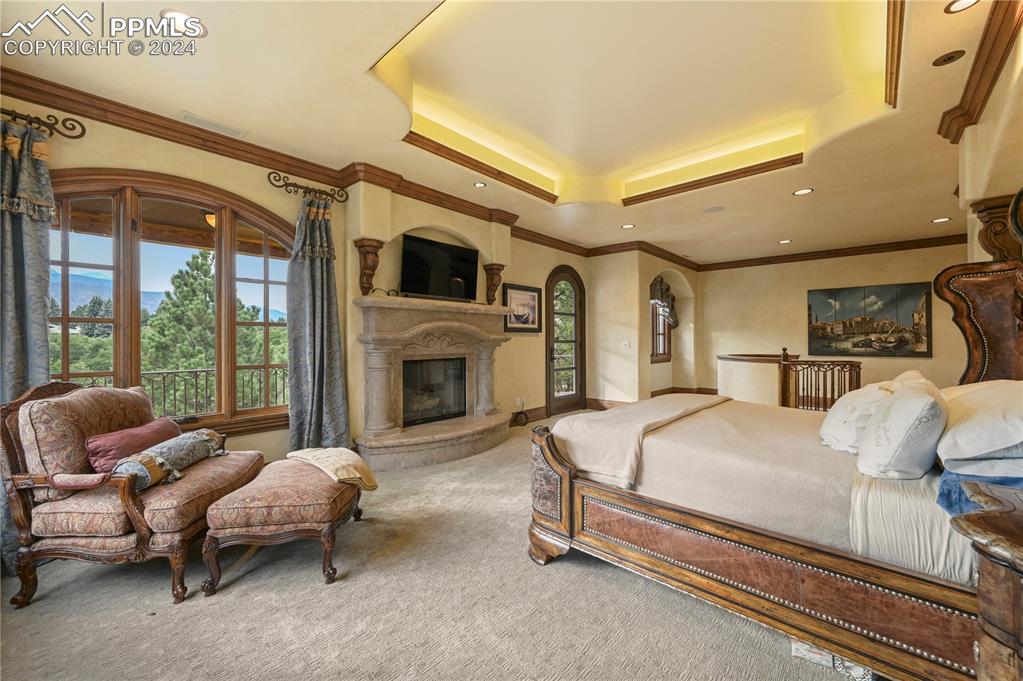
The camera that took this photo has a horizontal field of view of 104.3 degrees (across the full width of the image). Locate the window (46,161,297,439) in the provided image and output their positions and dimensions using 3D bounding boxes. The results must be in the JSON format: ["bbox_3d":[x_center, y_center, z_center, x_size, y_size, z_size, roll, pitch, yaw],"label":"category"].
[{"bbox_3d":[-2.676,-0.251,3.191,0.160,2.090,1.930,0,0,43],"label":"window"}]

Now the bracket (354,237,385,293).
[{"bbox_3d":[-1.520,-0.762,4.239,0.240,0.560,0.230,0,0,43],"label":"bracket"}]

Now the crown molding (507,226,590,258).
[{"bbox_3d":[0.700,-1.637,6.674,0.120,0.150,2.220,0,0,43],"label":"crown molding"}]

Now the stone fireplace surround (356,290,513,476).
[{"bbox_3d":[-0.679,0.417,4.750,0.760,1.770,2.140,0,0,43],"label":"stone fireplace surround"}]

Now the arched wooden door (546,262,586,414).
[{"bbox_3d":[0.971,-0.022,7.092,0.160,2.630,1.230,0,0,43],"label":"arched wooden door"}]

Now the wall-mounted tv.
[{"bbox_3d":[-0.854,-0.879,4.958,0.060,0.665,1.140,0,0,43],"label":"wall-mounted tv"}]

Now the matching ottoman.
[{"bbox_3d":[-1.323,1.075,2.448,0.650,0.470,0.800,0,0,-11],"label":"matching ottoman"}]

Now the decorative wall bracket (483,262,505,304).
[{"bbox_3d":[-0.253,-0.765,5.579,0.240,0.560,0.220,0,0,43],"label":"decorative wall bracket"}]

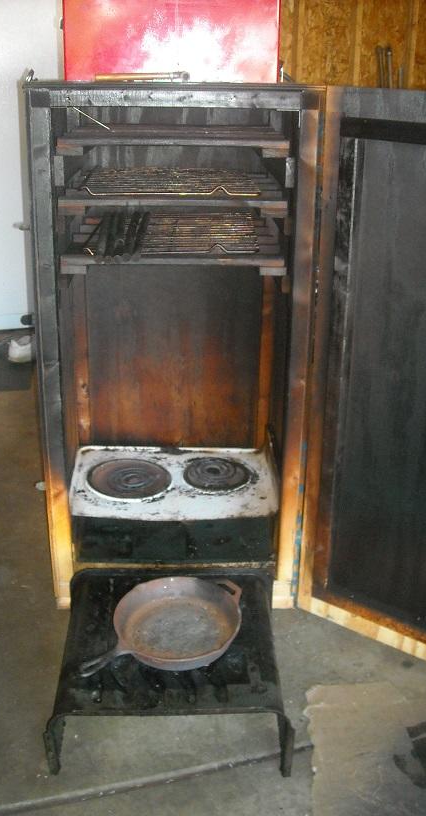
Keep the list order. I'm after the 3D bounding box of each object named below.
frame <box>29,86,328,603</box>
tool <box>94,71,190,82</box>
[{"bbox_3d":[-0.097,-0.178,2.169,0.607,1.240,0.610,0,21,-3],"label":"frame"},{"bbox_3d":[-0.165,-0.764,1.904,0.222,0.027,0.035,0,21,-3],"label":"tool"}]

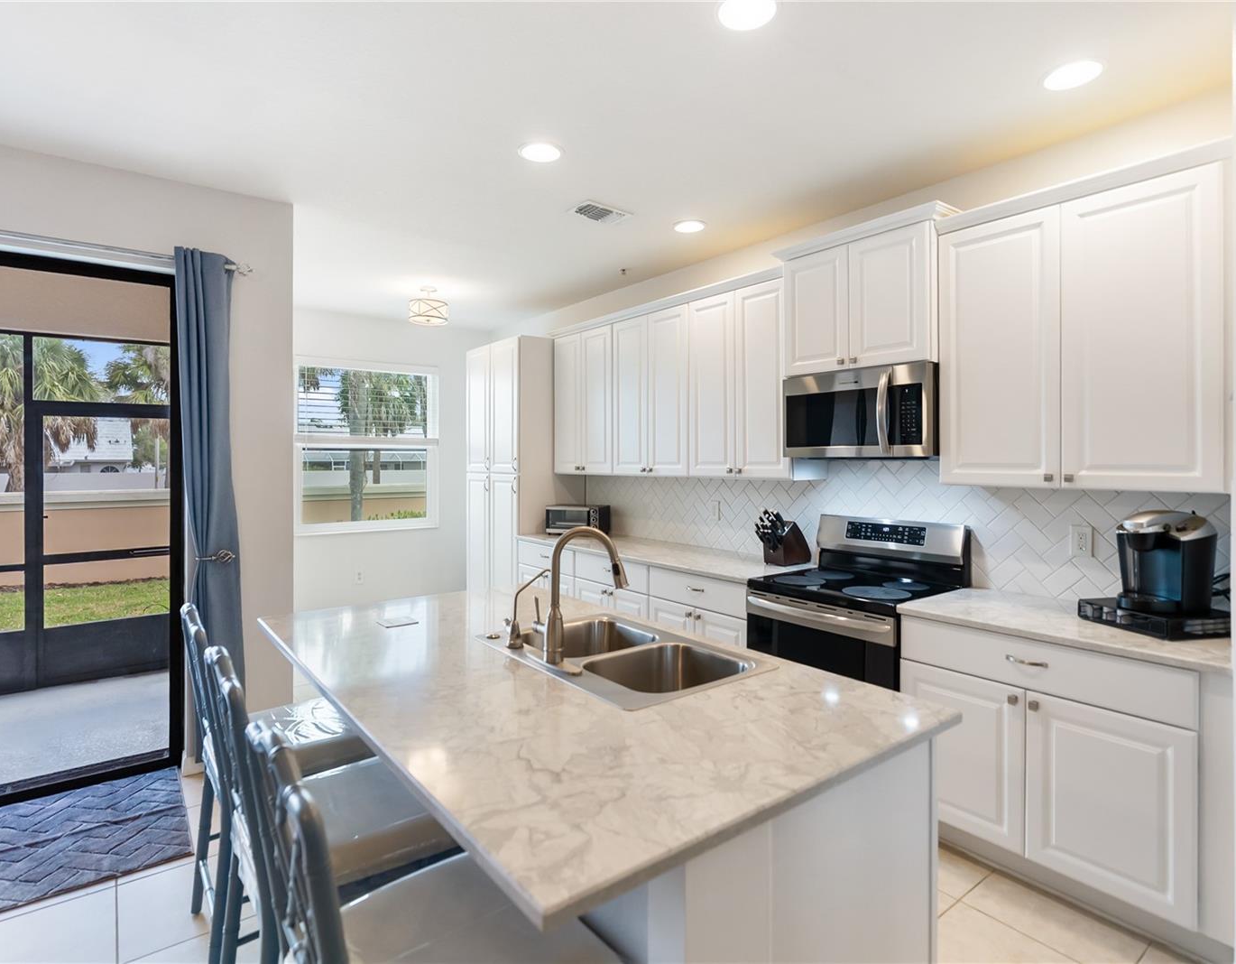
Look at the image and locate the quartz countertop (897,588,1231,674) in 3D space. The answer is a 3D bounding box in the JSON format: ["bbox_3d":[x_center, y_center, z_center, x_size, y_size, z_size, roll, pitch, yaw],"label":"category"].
[{"bbox_3d":[1.683,0.523,2.382,0.647,0.035,0.979,-1,2,-38],"label":"quartz countertop"}]

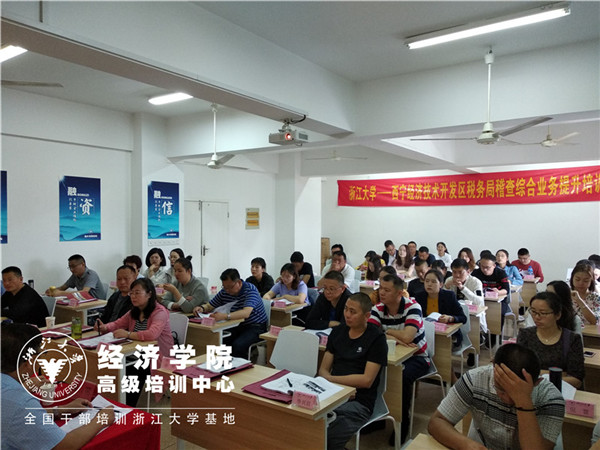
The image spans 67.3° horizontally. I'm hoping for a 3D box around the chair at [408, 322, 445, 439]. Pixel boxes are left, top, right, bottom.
[{"bbox_3d":[0.845,1.244,3.765,0.460,0.830,0.520,1,1,33],"label":"chair"}]

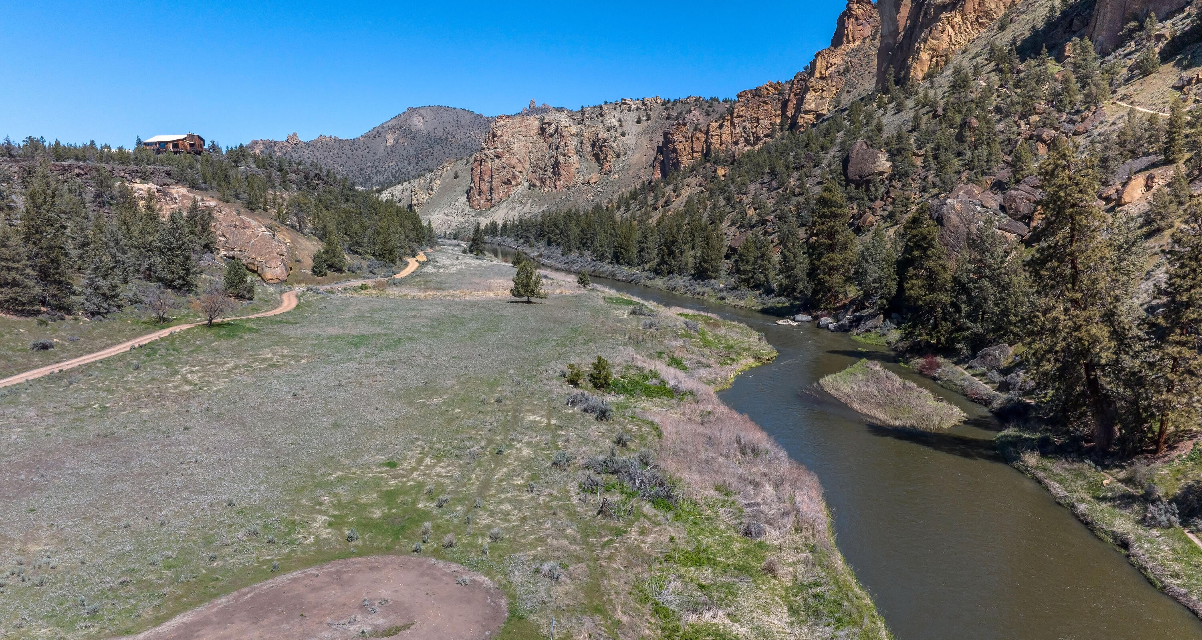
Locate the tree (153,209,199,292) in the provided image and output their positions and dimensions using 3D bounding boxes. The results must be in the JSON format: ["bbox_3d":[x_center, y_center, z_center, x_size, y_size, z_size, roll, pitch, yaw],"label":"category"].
[{"bbox_3d":[-79.252,-12.815,155.163,8.570,15.360,8.140,0,7,0],"label":"tree"}]

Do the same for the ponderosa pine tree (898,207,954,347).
[{"bbox_3d":[45.593,-6.027,116.868,8.400,19.540,7.980,0,7,0],"label":"ponderosa pine tree"}]

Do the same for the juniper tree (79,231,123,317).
[{"bbox_3d":[-93.680,-8.490,156.030,7.690,16.200,7.690,0,7,0],"label":"juniper tree"}]

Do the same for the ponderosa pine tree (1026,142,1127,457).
[{"bbox_3d":[42.020,-1.930,73.360,8.880,27.480,8.880,0,7,0],"label":"ponderosa pine tree"}]

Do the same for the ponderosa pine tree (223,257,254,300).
[{"bbox_3d":[-74.098,-8.627,170.253,6.330,8.650,6.020,0,7,0],"label":"ponderosa pine tree"}]

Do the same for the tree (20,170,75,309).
[{"bbox_3d":[-106.690,-15.600,160.380,10.140,27.190,10.140,0,7,0],"label":"tree"}]

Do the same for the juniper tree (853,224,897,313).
[{"bbox_3d":[55.630,-10.710,168.960,8.510,17.520,8.510,0,7,0],"label":"juniper tree"}]

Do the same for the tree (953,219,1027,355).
[{"bbox_3d":[47.631,-4.230,101.915,9.420,16.140,8.950,0,7,0],"label":"tree"}]

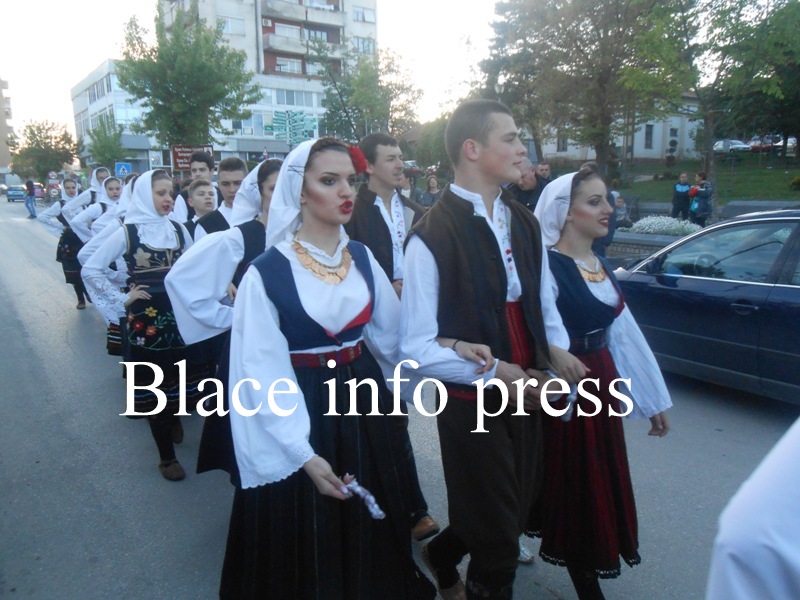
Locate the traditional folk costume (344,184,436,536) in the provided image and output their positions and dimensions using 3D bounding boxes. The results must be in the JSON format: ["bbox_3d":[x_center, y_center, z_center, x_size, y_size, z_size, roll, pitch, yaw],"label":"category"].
[{"bbox_3d":[-0.038,0.300,2.675,0.520,1.540,0.450,-8,13,-35],"label":"traditional folk costume"}]

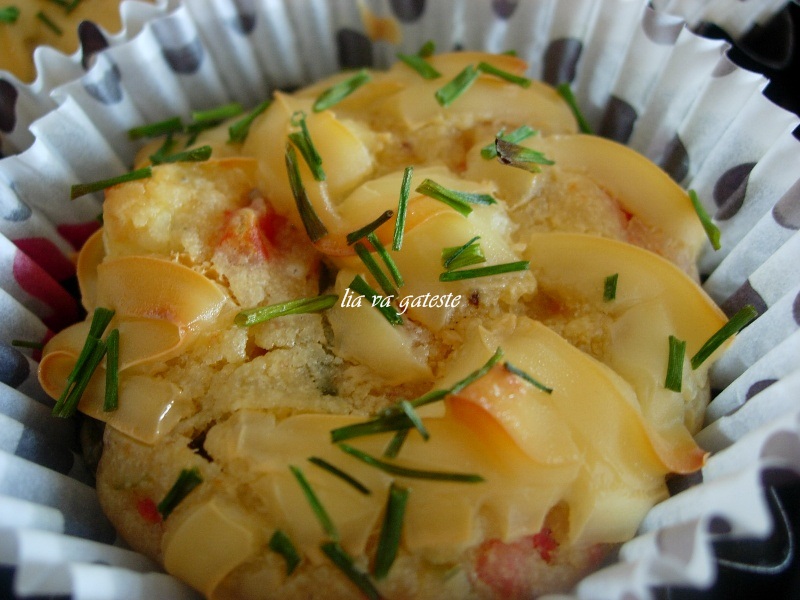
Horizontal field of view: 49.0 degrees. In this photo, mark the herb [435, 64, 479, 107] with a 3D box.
[{"bbox_3d":[0.010,-0.038,0.155,0.002,0.002,0.010,34,63,19],"label":"herb"}]

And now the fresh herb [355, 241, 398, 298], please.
[{"bbox_3d":[-0.003,-0.004,0.123,0.001,0.001,0.009,-33,72,-12],"label":"fresh herb"}]

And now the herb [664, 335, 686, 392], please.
[{"bbox_3d":[0.036,0.008,0.116,0.002,0.001,0.008,23,57,-10],"label":"herb"}]

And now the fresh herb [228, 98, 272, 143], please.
[{"bbox_3d":[-0.025,-0.030,0.148,0.002,0.001,0.011,28,60,18],"label":"fresh herb"}]

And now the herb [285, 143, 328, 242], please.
[{"bbox_3d":[-0.015,-0.016,0.133,0.002,0.002,0.017,-18,69,-7],"label":"herb"}]

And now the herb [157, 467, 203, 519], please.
[{"bbox_3d":[-0.027,0.024,0.108,0.002,0.001,0.006,33,73,20],"label":"herb"}]

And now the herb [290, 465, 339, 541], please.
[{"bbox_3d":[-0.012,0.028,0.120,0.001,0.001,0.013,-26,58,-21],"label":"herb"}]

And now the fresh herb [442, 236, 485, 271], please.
[{"bbox_3d":[0.009,-0.006,0.124,0.006,0.002,0.004,-12,58,-7],"label":"fresh herb"}]

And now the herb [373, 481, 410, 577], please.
[{"bbox_3d":[-0.001,0.031,0.118,0.002,0.002,0.013,9,56,8],"label":"herb"}]

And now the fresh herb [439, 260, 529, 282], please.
[{"bbox_3d":[0.012,-0.004,0.123,0.013,0.001,0.001,-10,62,-7],"label":"fresh herb"}]

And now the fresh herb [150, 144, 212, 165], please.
[{"bbox_3d":[-0.036,-0.024,0.145,0.009,0.001,0.002,-12,60,-2],"label":"fresh herb"}]

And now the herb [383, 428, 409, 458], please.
[{"bbox_3d":[0.000,0.020,0.124,0.002,0.001,0.005,23,57,19],"label":"herb"}]

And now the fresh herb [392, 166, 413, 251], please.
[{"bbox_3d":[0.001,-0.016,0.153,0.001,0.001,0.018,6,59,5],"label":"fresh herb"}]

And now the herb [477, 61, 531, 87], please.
[{"bbox_3d":[0.019,-0.041,0.160,0.011,0.002,0.002,28,49,27],"label":"herb"}]

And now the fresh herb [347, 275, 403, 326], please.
[{"bbox_3d":[-0.003,0.000,0.120,0.002,0.001,0.008,-41,74,-14],"label":"fresh herb"}]

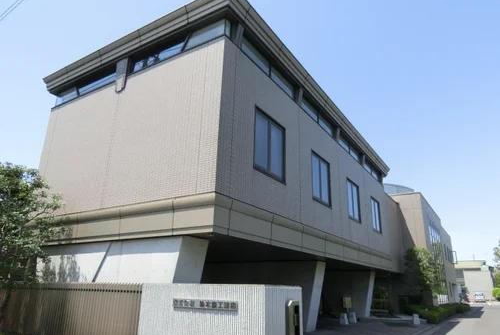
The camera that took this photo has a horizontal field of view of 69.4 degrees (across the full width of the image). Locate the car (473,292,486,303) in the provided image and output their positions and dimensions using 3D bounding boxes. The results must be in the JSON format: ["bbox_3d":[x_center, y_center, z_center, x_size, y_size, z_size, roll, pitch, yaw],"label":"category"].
[{"bbox_3d":[40.165,22.618,62.922,1.550,1.570,3.600,-10,-22,31],"label":"car"}]

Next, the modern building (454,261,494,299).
[{"bbox_3d":[39.160,20.044,63.279,6.300,6.600,6.000,-10,-22,31],"label":"modern building"}]

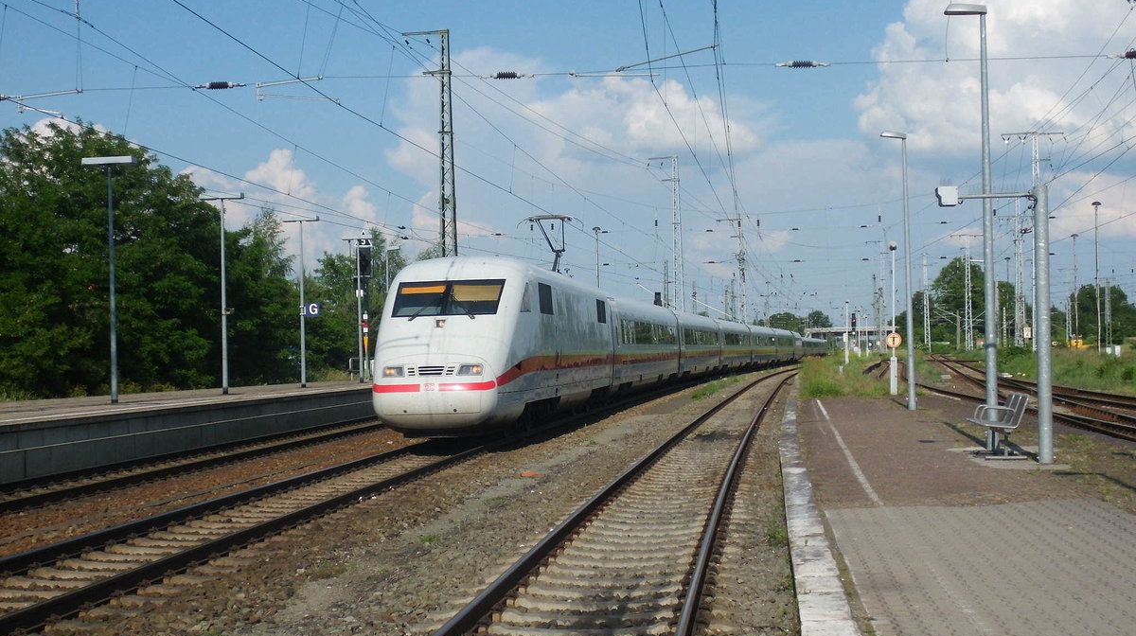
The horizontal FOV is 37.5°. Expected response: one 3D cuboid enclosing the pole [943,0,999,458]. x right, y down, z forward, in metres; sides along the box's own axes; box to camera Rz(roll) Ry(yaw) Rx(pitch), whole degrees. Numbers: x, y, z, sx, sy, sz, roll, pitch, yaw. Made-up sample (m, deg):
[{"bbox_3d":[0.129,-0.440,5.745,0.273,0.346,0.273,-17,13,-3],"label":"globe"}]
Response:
[{"bbox_3d":[5.541,-1.253,22.958,0.590,6.110,0.270,-1,-1,7],"label":"pole"}]

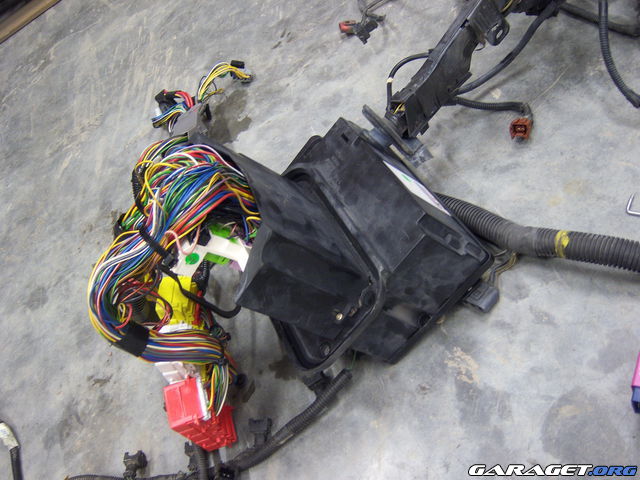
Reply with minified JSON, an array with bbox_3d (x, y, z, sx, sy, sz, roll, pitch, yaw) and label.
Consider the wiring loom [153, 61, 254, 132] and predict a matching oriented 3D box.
[{"bbox_3d":[-0.164,-0.187,0.906,0.078,0.048,0.150,23,64,12],"label":"wiring loom"}]

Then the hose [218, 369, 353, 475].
[{"bbox_3d":[-0.035,0.190,0.710,0.165,0.022,0.038,-34,66,-17],"label":"hose"}]

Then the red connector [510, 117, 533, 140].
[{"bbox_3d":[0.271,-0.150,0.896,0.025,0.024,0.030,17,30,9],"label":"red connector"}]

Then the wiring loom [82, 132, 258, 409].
[{"bbox_3d":[-0.154,0.033,0.742,0.175,0.120,0.285,-2,61,-1],"label":"wiring loom"}]

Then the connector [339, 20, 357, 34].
[{"bbox_3d":[0.041,-0.318,0.996,0.025,0.014,0.017,0,61,0],"label":"connector"}]

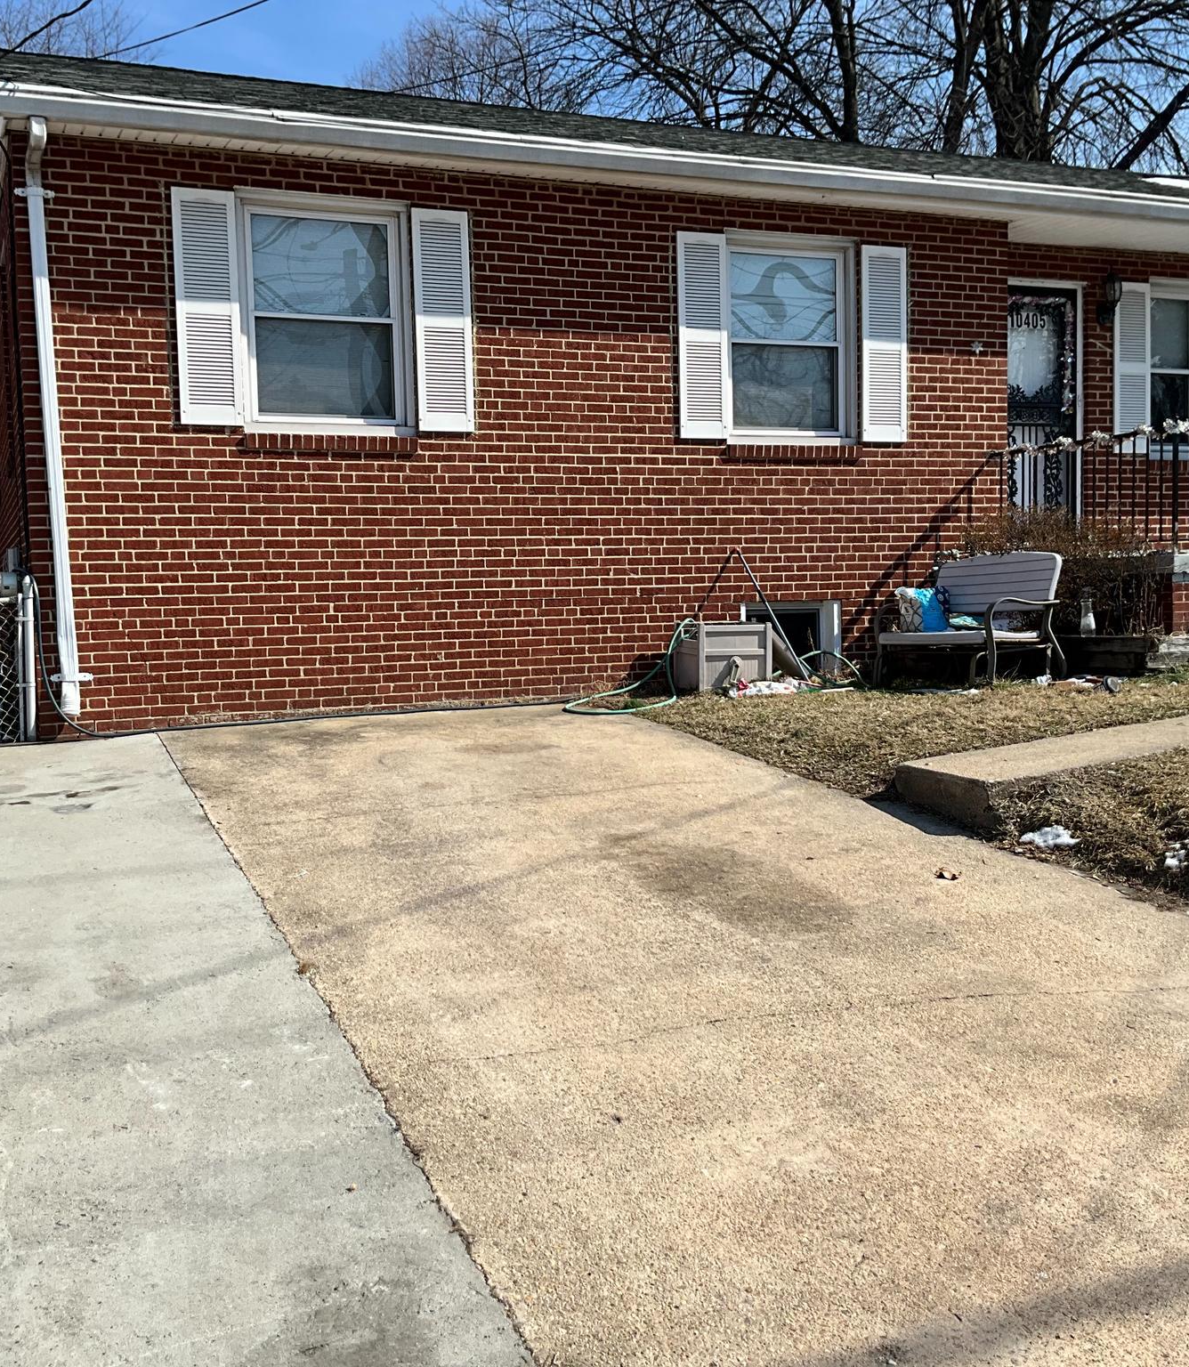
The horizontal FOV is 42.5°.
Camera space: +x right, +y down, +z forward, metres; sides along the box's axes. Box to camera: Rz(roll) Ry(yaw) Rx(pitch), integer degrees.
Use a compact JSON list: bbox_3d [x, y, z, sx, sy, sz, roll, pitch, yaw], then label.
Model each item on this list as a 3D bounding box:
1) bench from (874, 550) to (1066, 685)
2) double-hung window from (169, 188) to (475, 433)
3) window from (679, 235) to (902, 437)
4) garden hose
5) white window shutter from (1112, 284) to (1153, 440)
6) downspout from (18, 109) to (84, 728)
[{"bbox_3d":[2.590,-0.437,10.580,0.680,0.870,1.200,-4,4,-30],"label":"bench"},{"bbox_3d":[-1.649,-2.274,9.448,1.850,1.440,0.120,-3,4,-23],"label":"double-hung window"},{"bbox_3d":[1.414,-2.413,10.772,1.850,1.440,0.120,-3,4,-23],"label":"window"},{"bbox_3d":[0.246,-0.120,9.947,0.980,0.560,0.500,-3,4,-23],"label":"garden hose"},{"bbox_3d":[4.484,-2.622,12.728,0.370,1.390,0.045,-3,4,-23],"label":"white window shutter"},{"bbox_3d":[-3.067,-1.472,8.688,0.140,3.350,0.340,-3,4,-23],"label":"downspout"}]

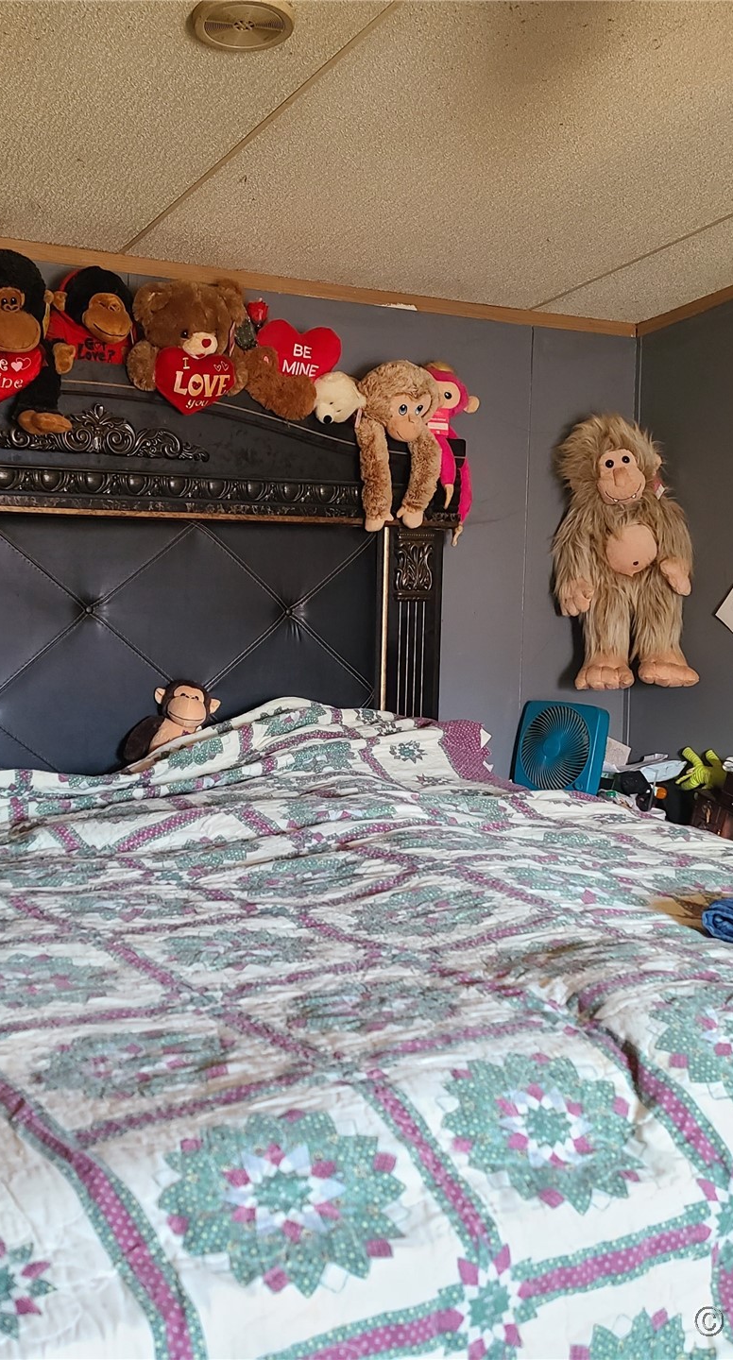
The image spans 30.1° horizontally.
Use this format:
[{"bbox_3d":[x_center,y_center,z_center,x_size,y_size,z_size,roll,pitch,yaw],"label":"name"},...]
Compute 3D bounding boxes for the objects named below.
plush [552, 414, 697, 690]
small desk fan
[{"bbox_3d":[0.727,-0.363,3.860,0.390,0.760,0.220,1,4,-1],"label":"plush"},{"bbox_3d":[0.529,0.189,3.700,0.250,0.262,0.080,5,-5,43],"label":"small desk fan"}]

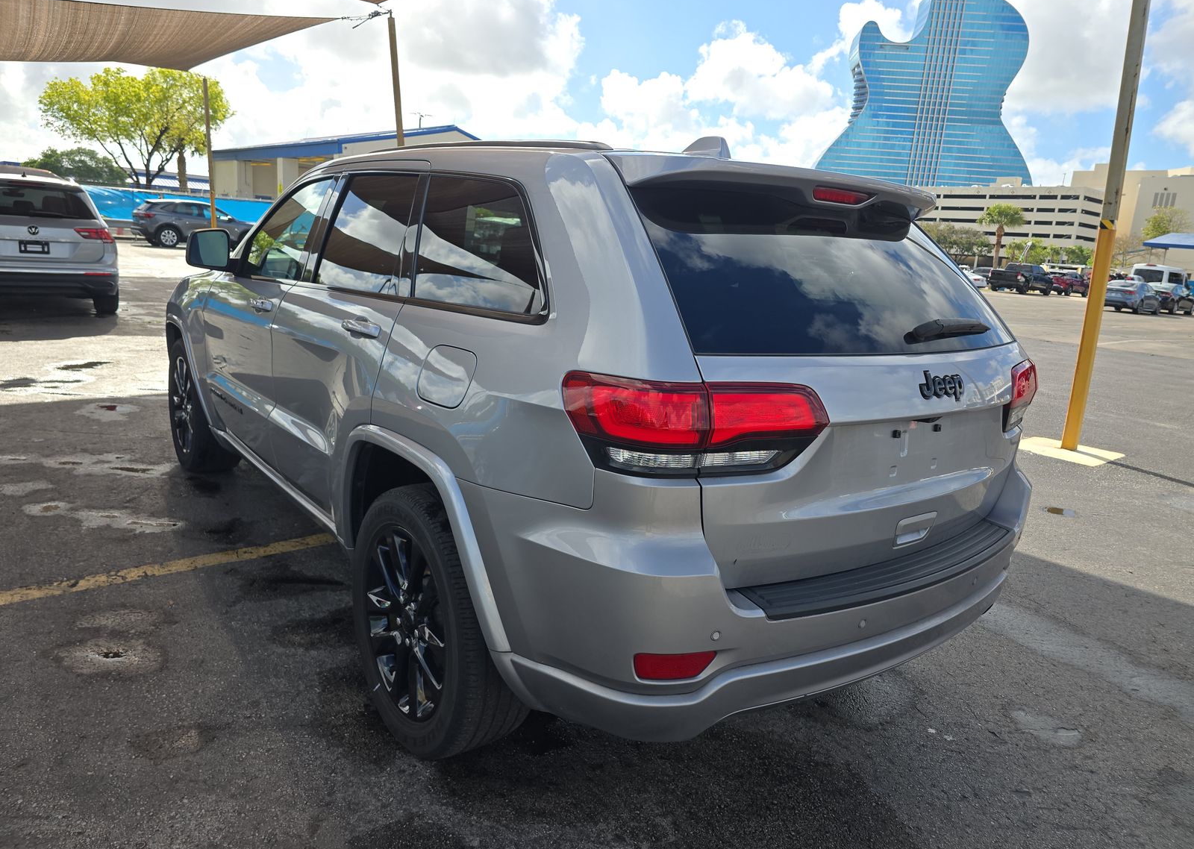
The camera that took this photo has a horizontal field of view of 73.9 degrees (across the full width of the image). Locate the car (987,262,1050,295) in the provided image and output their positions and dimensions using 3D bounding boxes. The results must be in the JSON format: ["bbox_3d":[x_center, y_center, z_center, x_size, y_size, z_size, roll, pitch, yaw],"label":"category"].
[{"bbox_3d":[28.201,-9.625,52.425,5.850,1.940,2.050,-6,17,-39],"label":"car"}]

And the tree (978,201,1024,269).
[{"bbox_3d":[34.254,-15.233,67.290,4.000,7.000,4.000,4,13,0],"label":"tree"}]

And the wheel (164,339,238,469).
[{"bbox_3d":[-2.219,-0.111,4.490,0.270,0.770,0.770,-5,16,-37],"label":"wheel"}]

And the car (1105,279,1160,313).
[{"bbox_3d":[24.512,-5.876,36.437,4.600,1.440,1.800,-7,17,-40],"label":"car"}]

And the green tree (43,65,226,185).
[{"bbox_3d":[-22.440,-13.365,38.830,7.990,7.740,7.190,-3,14,-29],"label":"green tree"}]

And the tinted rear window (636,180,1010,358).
[{"bbox_3d":[0.657,-0.399,2.061,1.360,0.490,0.130,-5,-28,-37],"label":"tinted rear window"}]

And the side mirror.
[{"bbox_3d":[-1.686,-0.765,3.466,0.235,0.190,0.150,-5,16,-37],"label":"side mirror"}]

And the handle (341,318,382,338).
[{"bbox_3d":[-0.681,-0.282,2.318,0.055,0.050,0.250,-6,17,-38],"label":"handle"}]

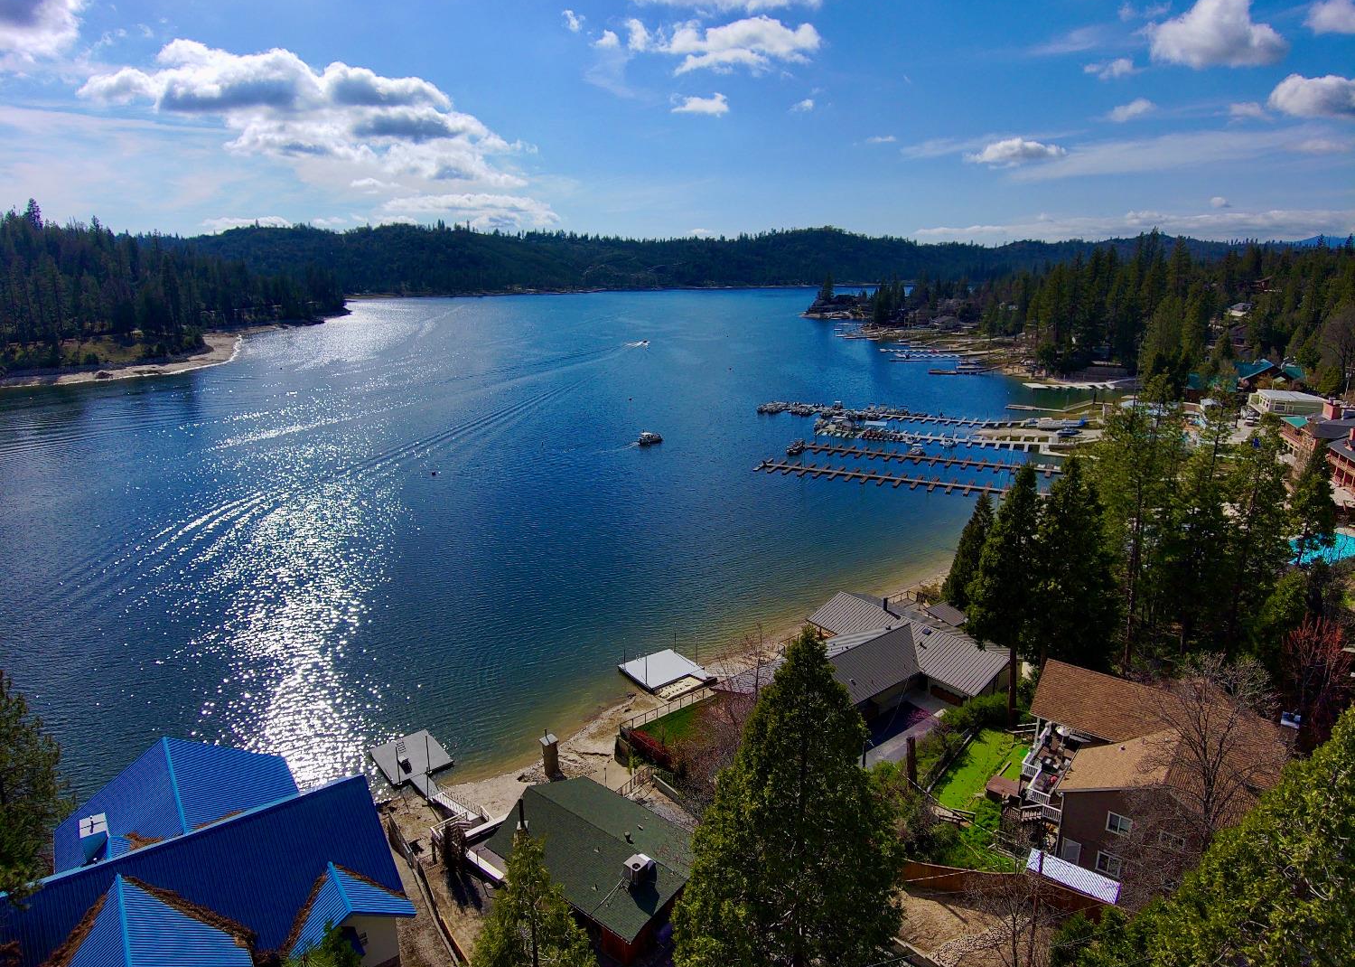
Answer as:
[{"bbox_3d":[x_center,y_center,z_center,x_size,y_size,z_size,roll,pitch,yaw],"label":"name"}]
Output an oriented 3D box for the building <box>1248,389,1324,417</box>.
[{"bbox_3d":[134.990,-17.552,182.110,11.300,6.700,11.300,4,15,17],"label":"building"}]

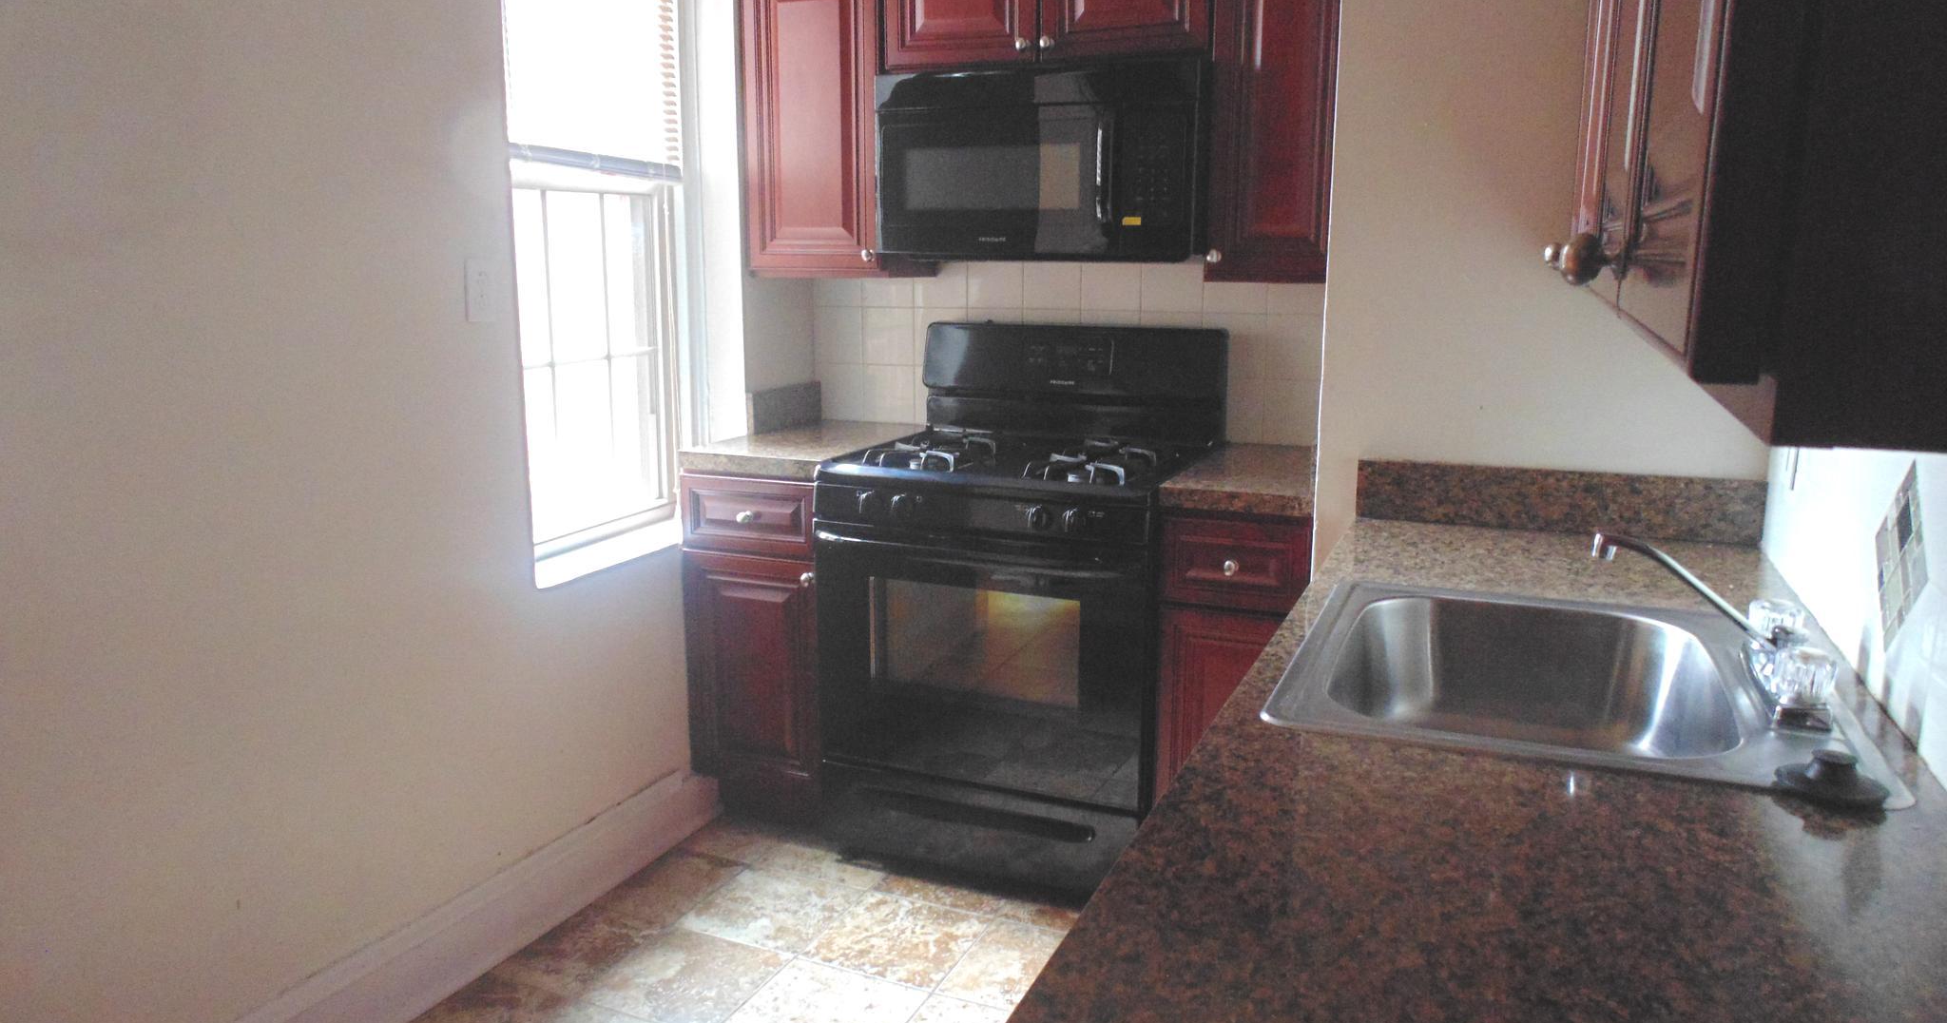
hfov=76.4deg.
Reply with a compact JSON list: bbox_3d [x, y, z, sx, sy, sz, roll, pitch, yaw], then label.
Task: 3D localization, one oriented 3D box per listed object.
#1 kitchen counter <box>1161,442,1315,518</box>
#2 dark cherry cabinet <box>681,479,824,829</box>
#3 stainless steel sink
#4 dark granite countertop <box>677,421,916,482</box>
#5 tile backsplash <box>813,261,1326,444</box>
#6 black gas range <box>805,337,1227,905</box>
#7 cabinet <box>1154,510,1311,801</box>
[{"bbox_3d":[0.647,-0.074,2.709,0.314,0.043,0.645,5,12,23],"label":"kitchen counter"},{"bbox_3d":[-0.384,0.300,3.254,0.405,0.906,0.632,5,12,23],"label":"dark cherry cabinet"},{"bbox_3d":[0.661,0.254,1.430,0.545,0.172,0.596,5,12,23],"label":"stainless steel sink"},{"bbox_3d":[-0.384,-0.163,3.153,0.405,0.043,0.645,5,12,23],"label":"dark granite countertop"},{"bbox_3d":[0.231,-0.416,3.180,1.470,0.441,0.020,5,12,23],"label":"tile backsplash"},{"bbox_3d":[0.122,0.203,2.920,0.768,1.230,0.710,5,12,23],"label":"black gas range"},{"bbox_3d":[0.650,0.390,2.809,0.310,0.906,0.632,5,12,23],"label":"cabinet"}]

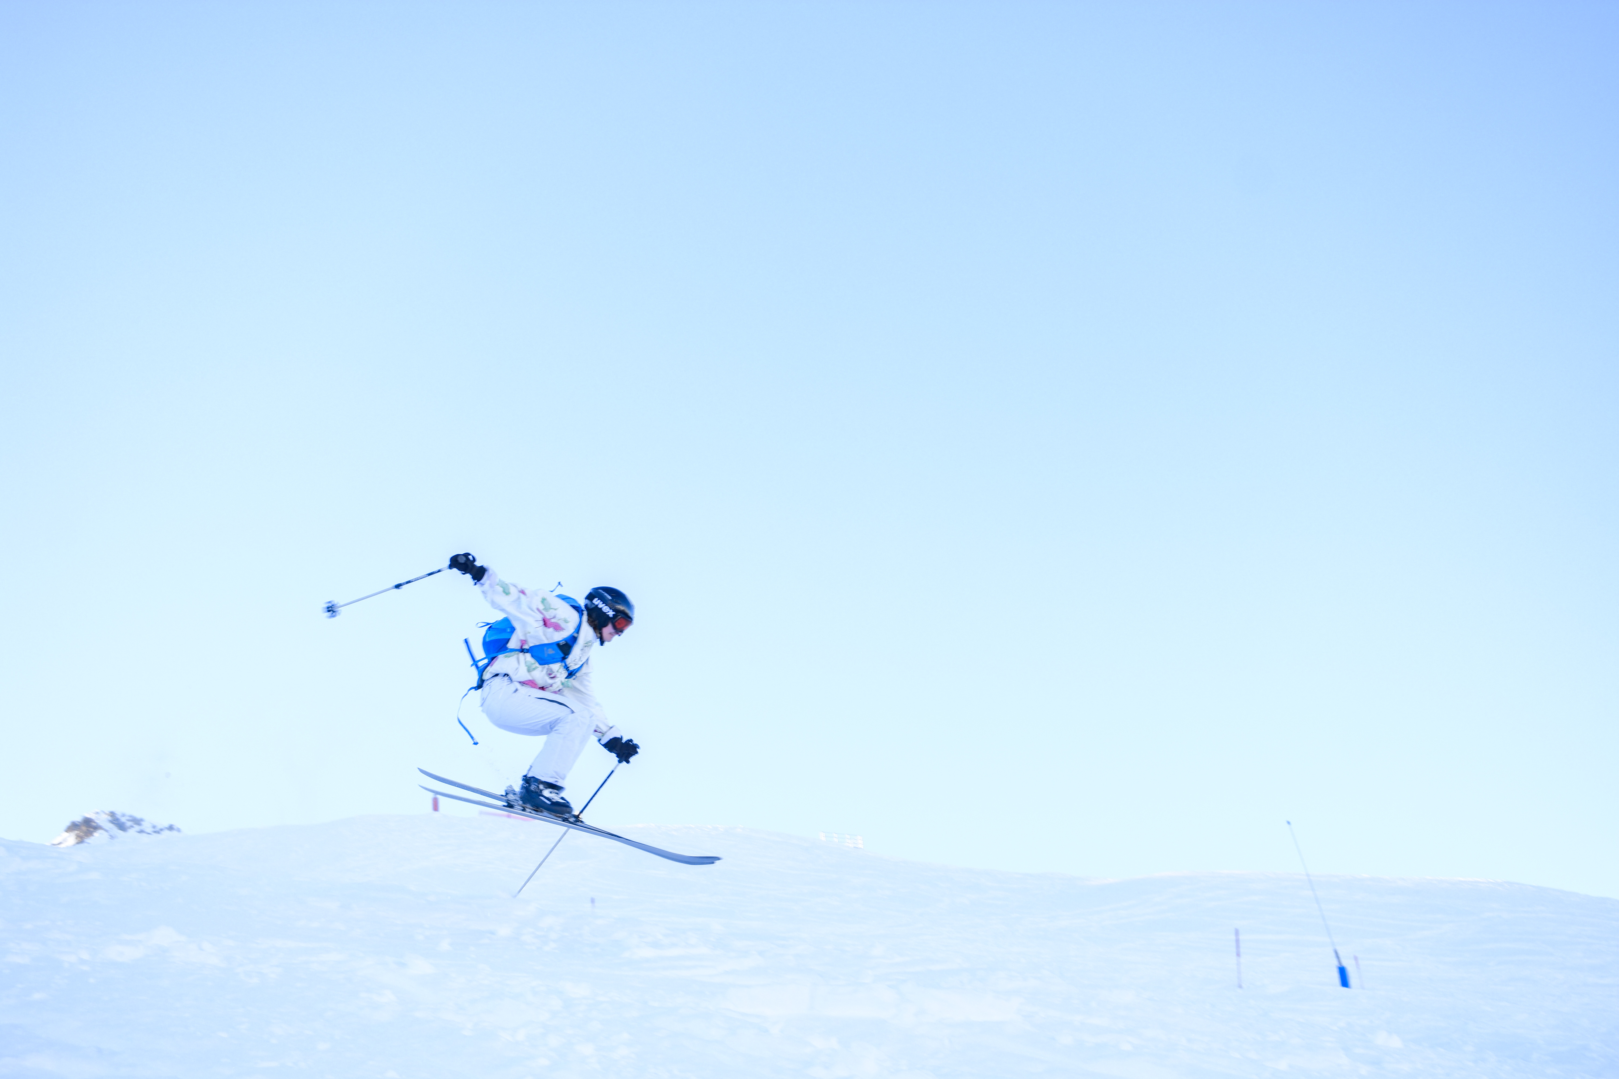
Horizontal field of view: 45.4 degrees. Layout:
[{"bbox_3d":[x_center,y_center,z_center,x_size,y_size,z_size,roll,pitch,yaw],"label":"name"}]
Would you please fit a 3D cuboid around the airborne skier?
[{"bbox_3d":[-1.425,0.783,10.400,0.970,1.400,0.750,-1,-7,7],"label":"airborne skier"}]

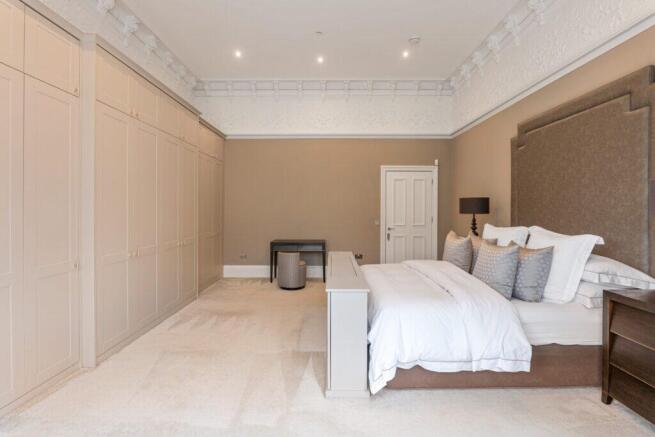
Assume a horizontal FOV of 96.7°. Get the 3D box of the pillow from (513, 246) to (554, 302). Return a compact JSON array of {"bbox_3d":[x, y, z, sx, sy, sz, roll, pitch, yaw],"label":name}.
[{"bbox_3d":[1.730,0.430,2.490,0.170,0.450,0.460,16,0,-5],"label":"pillow"}]

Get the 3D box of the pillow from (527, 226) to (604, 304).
[{"bbox_3d":[1.965,0.390,2.620,0.190,0.520,0.760,26,0,-3],"label":"pillow"}]

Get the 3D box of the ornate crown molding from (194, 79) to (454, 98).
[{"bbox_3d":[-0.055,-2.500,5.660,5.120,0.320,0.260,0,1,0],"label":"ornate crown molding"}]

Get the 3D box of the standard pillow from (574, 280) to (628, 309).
[{"bbox_3d":[2.120,0.565,2.460,0.480,0.160,0.720,0,1,0],"label":"standard pillow"}]

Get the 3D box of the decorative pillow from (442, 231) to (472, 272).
[{"bbox_3d":[1.530,0.383,3.400,0.170,0.450,0.460,15,0,-5],"label":"decorative pillow"}]

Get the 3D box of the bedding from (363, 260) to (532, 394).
[{"bbox_3d":[0.890,0.885,2.920,1.180,0.680,1.800,0,1,0],"label":"bedding"}]

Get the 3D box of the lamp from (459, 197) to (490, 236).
[{"bbox_3d":[2.130,0.065,4.200,0.420,0.740,0.420,0,1,0],"label":"lamp"}]

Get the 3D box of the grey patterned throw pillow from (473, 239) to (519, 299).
[{"bbox_3d":[1.490,0.435,2.540,0.170,0.450,0.460,18,-1,-8],"label":"grey patterned throw pillow"}]

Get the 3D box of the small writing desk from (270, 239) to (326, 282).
[{"bbox_3d":[-0.540,0.815,5.560,1.020,0.750,0.400,0,1,0],"label":"small writing desk"}]

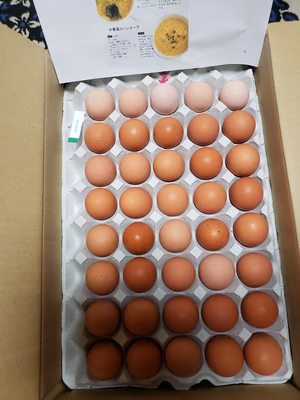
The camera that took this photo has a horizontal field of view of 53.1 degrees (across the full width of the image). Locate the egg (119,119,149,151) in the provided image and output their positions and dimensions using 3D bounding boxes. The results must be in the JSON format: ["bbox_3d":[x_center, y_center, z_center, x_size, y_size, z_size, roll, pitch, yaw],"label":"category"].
[{"bbox_3d":[-0.022,-0.093,0.435,0.043,0.056,0.043,-4,78,3],"label":"egg"}]

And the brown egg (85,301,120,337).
[{"bbox_3d":[-0.061,0.154,0.393,0.043,0.057,0.043,-4,79,4],"label":"brown egg"}]

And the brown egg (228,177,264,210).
[{"bbox_3d":[0.131,-0.008,0.409,0.043,0.056,0.043,-4,79,4],"label":"brown egg"}]

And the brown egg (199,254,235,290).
[{"bbox_3d":[0.087,0.094,0.393,0.044,0.057,0.044,-4,79,4],"label":"brown egg"}]

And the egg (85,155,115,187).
[{"bbox_3d":[-0.070,-0.041,0.427,0.043,0.055,0.043,-4,78,3],"label":"egg"}]

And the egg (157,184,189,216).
[{"bbox_3d":[0.032,0.000,0.415,0.043,0.055,0.043,-4,79,3],"label":"egg"}]

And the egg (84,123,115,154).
[{"bbox_3d":[-0.073,-0.090,0.441,0.043,0.056,0.043,-4,79,4],"label":"egg"}]

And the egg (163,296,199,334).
[{"bbox_3d":[0.040,0.145,0.383,0.044,0.057,0.044,-4,78,3],"label":"egg"}]

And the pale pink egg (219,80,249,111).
[{"bbox_3d":[0.122,-0.151,0.437,0.041,0.053,0.041,-4,79,4],"label":"pale pink egg"}]

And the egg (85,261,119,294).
[{"bbox_3d":[-0.063,0.104,0.403,0.043,0.056,0.043,-4,79,4],"label":"egg"}]

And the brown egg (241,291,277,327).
[{"bbox_3d":[0.138,0.138,0.380,0.043,0.056,0.043,-4,79,4],"label":"brown egg"}]

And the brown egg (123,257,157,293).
[{"bbox_3d":[-0.013,0.098,0.396,0.044,0.056,0.044,-4,78,3],"label":"brown egg"}]

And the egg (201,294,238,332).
[{"bbox_3d":[0.088,0.142,0.381,0.044,0.057,0.044,-4,78,3],"label":"egg"}]

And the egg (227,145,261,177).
[{"bbox_3d":[0.130,-0.055,0.420,0.043,0.055,0.043,-4,79,3],"label":"egg"}]

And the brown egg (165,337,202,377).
[{"bbox_3d":[0.042,0.195,0.376,0.045,0.056,0.045,-4,79,3],"label":"brown egg"}]

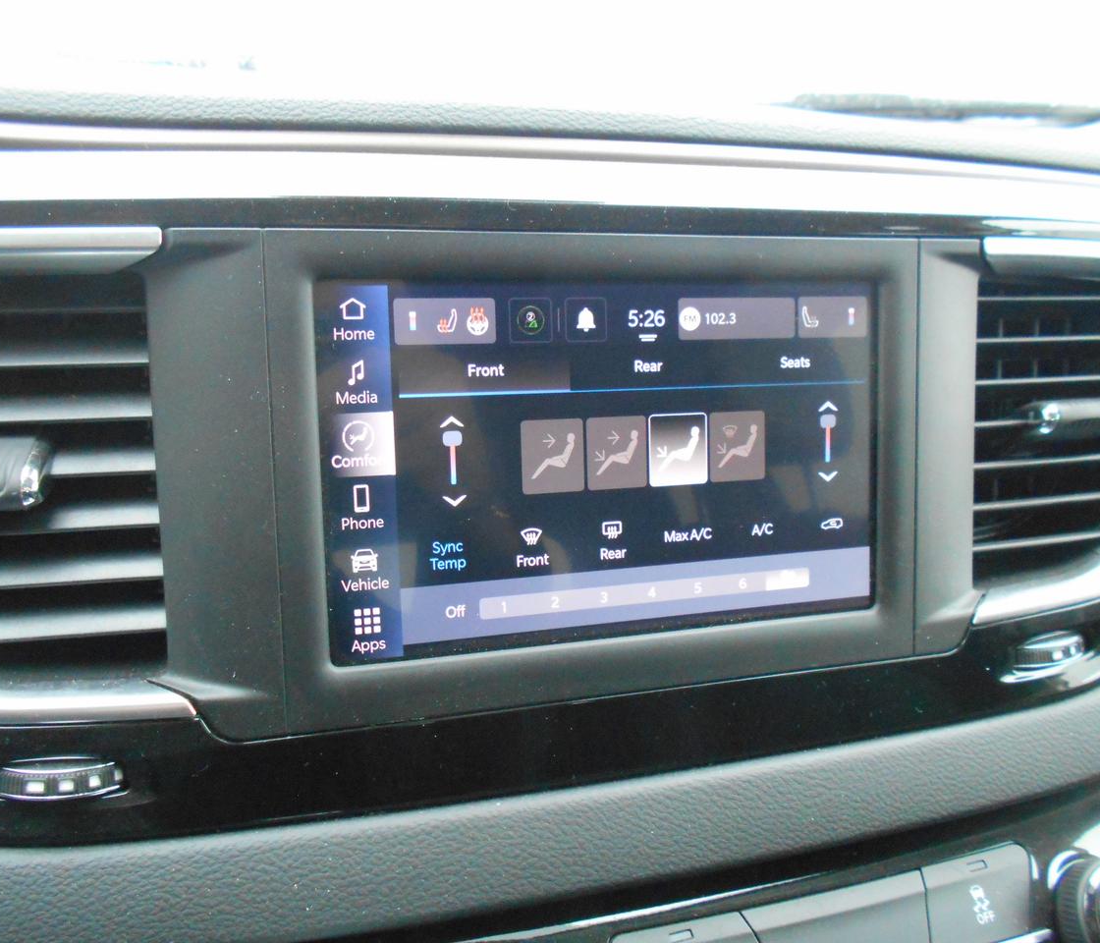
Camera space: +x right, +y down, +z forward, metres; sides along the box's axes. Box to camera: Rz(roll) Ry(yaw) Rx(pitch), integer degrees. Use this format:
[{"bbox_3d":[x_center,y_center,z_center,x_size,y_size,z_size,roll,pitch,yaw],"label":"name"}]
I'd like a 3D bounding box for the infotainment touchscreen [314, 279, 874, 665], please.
[{"bbox_3d":[0.018,-0.003,0.256,0.157,0.094,0.011,-3,5,-17],"label":"infotainment touchscreen"}]

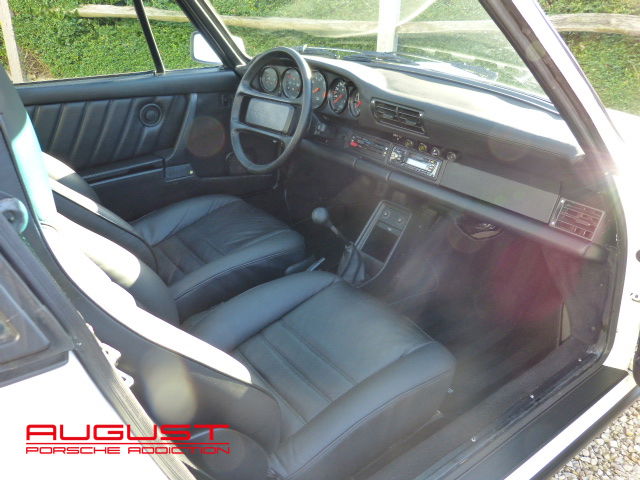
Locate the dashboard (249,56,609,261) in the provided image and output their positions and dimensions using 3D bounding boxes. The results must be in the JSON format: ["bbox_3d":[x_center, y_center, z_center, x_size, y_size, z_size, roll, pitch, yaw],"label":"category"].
[{"bbox_3d":[0.303,-0.352,1.572,0.360,0.340,1.280,-19,31,-34],"label":"dashboard"}]

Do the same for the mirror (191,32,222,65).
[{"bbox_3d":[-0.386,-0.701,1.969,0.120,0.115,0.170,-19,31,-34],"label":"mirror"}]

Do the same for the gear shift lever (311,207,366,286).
[{"bbox_3d":[0.055,0.017,1.513,0.190,0.290,0.095,-19,31,-34],"label":"gear shift lever"}]

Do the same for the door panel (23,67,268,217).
[{"bbox_3d":[-0.595,-0.263,1.736,1.060,0.520,0.120,-19,31,-34],"label":"door panel"}]

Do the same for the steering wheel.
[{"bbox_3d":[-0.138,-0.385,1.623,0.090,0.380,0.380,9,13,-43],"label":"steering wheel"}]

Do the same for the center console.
[{"bbox_3d":[0.158,0.006,1.595,0.220,0.200,0.125,-19,31,-34],"label":"center console"}]

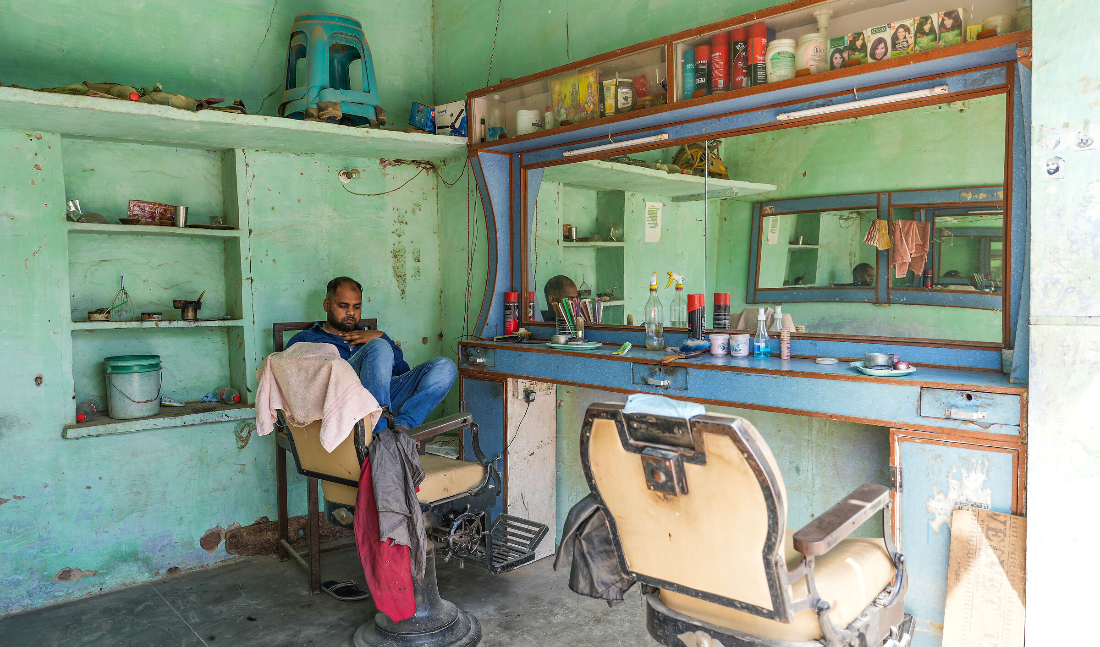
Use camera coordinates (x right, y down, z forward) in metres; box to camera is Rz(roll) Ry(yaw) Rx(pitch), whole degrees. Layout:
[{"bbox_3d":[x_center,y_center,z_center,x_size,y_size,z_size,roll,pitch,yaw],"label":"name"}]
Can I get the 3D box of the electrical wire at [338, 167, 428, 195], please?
[{"bbox_3d":[-0.858,-0.770,4.374,0.530,0.190,0.030,-3,4,-43],"label":"electrical wire"}]

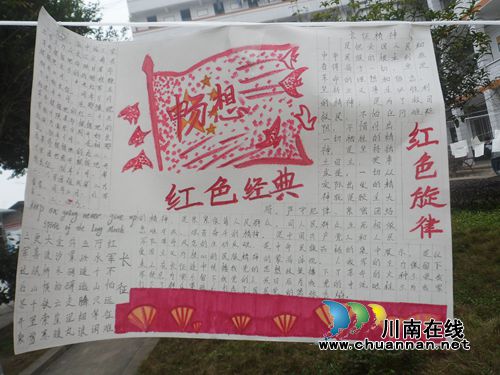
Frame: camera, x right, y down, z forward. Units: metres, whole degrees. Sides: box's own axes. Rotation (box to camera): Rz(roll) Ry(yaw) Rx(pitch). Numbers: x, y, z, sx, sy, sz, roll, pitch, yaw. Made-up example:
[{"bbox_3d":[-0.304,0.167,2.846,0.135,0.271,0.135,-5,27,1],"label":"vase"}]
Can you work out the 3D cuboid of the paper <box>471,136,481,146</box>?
[{"bbox_3d":[6.649,-1.356,11.500,0.260,0.280,0.060,-9,-3,25],"label":"paper"}]

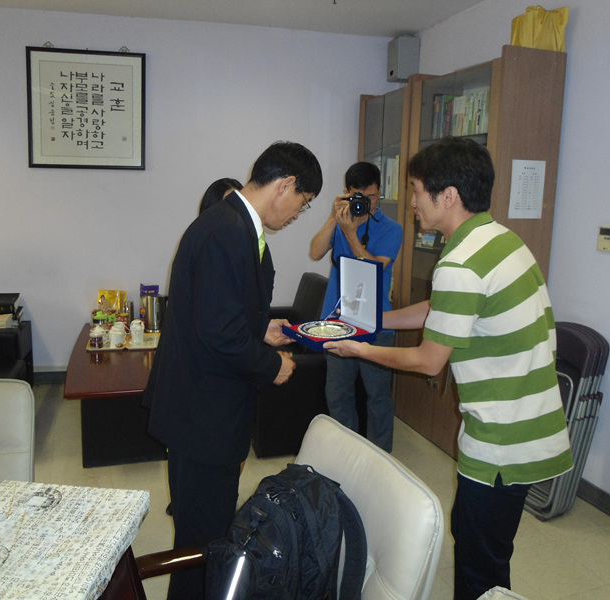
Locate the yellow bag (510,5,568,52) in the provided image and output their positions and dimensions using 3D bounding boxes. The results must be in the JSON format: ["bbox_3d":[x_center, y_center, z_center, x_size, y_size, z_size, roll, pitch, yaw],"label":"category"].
[{"bbox_3d":[1.236,-1.425,3.166,0.300,0.235,0.140,-2,9,-19],"label":"yellow bag"}]

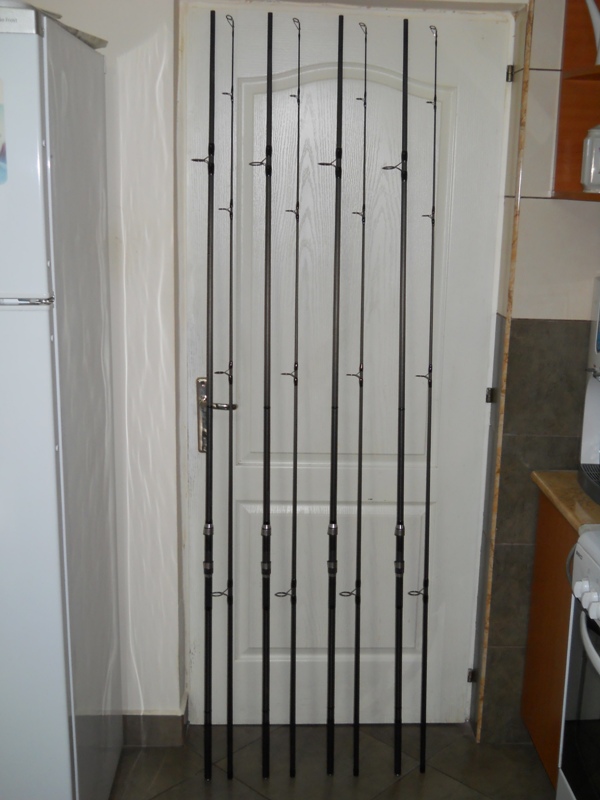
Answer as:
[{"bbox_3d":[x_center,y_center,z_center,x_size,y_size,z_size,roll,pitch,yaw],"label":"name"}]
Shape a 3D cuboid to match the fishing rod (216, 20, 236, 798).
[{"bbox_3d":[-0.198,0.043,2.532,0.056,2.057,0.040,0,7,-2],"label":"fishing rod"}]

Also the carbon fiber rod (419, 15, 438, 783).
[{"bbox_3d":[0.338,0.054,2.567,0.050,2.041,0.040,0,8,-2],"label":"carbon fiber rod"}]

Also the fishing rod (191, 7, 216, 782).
[{"bbox_3d":[-0.257,0.039,2.529,0.062,2.065,0.042,1,7,-2],"label":"fishing rod"}]

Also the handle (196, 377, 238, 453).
[{"bbox_3d":[-0.227,0.048,2.623,0.118,0.220,0.060,1,13,-2],"label":"handle"}]

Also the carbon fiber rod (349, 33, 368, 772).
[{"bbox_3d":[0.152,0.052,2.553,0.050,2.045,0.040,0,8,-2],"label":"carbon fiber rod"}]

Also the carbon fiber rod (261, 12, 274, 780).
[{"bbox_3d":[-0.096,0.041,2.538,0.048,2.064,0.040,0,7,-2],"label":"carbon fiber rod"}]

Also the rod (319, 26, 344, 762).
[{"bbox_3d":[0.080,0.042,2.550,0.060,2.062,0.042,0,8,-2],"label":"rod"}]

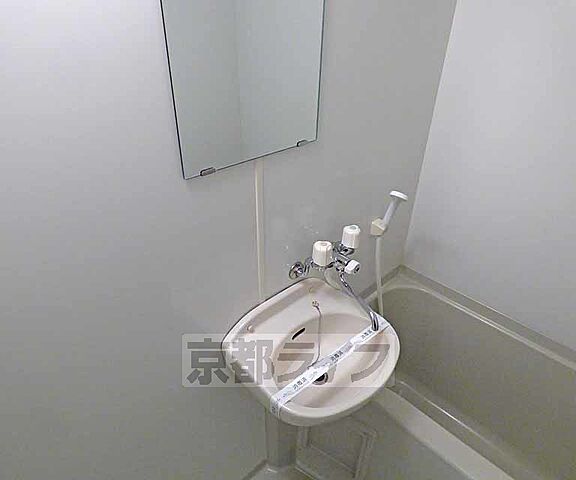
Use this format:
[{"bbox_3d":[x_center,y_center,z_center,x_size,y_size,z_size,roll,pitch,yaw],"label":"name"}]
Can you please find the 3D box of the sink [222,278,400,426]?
[{"bbox_3d":[0.070,0.309,0.878,0.375,0.160,0.361,-27,41,-37],"label":"sink"}]

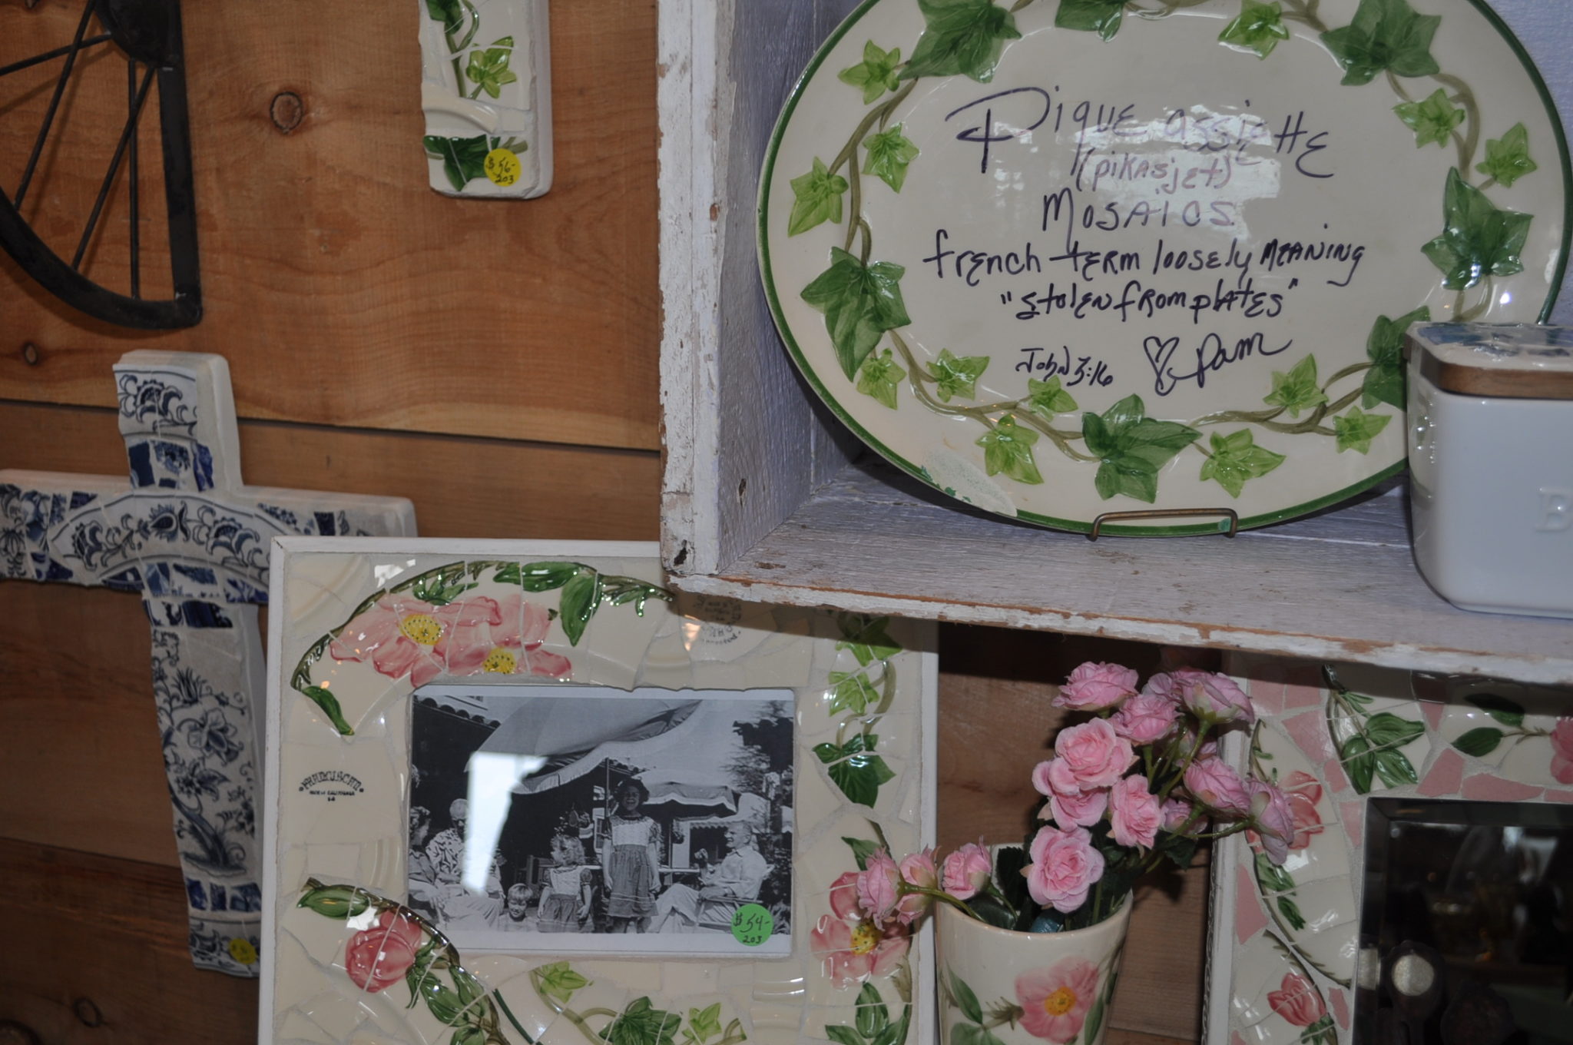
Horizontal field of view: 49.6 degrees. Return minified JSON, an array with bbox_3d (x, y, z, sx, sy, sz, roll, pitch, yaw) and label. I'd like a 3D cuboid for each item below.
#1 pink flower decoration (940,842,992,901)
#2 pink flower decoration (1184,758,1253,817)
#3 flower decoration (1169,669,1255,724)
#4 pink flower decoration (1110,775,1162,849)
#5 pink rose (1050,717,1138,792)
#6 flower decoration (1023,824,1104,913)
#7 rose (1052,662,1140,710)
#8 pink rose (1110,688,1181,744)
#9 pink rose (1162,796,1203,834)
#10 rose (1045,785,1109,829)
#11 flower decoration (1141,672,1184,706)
[{"bbox_3d":[0.074,0.143,0.700,0.020,0.024,0.021,16,9,-27],"label":"pink flower decoration"},{"bbox_3d":[0.180,0.111,0.710,0.031,0.019,0.031,38,-15,-10],"label":"pink flower decoration"},{"bbox_3d":[0.177,0.072,0.705,0.033,0.022,0.034,25,-15,-12],"label":"flower decoration"},{"bbox_3d":[0.143,0.118,0.695,0.026,0.030,0.020,-11,10,-36],"label":"pink flower decoration"},{"bbox_3d":[0.123,0.093,0.685,0.033,0.030,0.023,2,-17,4],"label":"pink rose"},{"bbox_3d":[0.113,0.140,0.690,0.032,0.034,0.023,1,-12,0],"label":"flower decoration"},{"bbox_3d":[0.126,0.067,0.690,0.033,0.021,0.031,-3,18,18],"label":"rose"},{"bbox_3d":[0.145,0.079,0.690,0.028,0.021,0.027,3,30,-1],"label":"pink rose"},{"bbox_3d":[0.170,0.125,0.730,0.018,0.018,0.018,33,3,-26],"label":"pink rose"},{"bbox_3d":[0.119,0.115,0.700,0.028,0.027,0.021,4,-5,9],"label":"rose"},{"bbox_3d":[0.160,0.071,0.715,0.028,0.020,0.027,0,18,0],"label":"flower decoration"}]

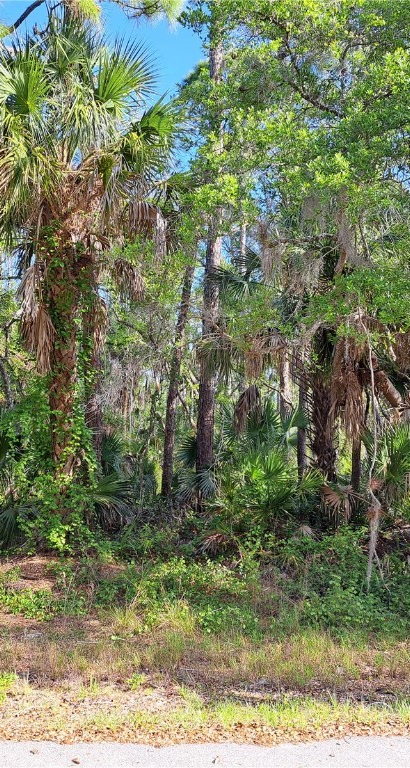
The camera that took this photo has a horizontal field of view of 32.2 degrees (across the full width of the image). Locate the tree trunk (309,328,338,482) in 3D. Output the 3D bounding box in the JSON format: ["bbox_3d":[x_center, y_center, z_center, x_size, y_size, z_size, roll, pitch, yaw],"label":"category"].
[{"bbox_3d":[1.659,0.286,9.900,0.360,2.250,0.350,-1,-2,0],"label":"tree trunk"}]

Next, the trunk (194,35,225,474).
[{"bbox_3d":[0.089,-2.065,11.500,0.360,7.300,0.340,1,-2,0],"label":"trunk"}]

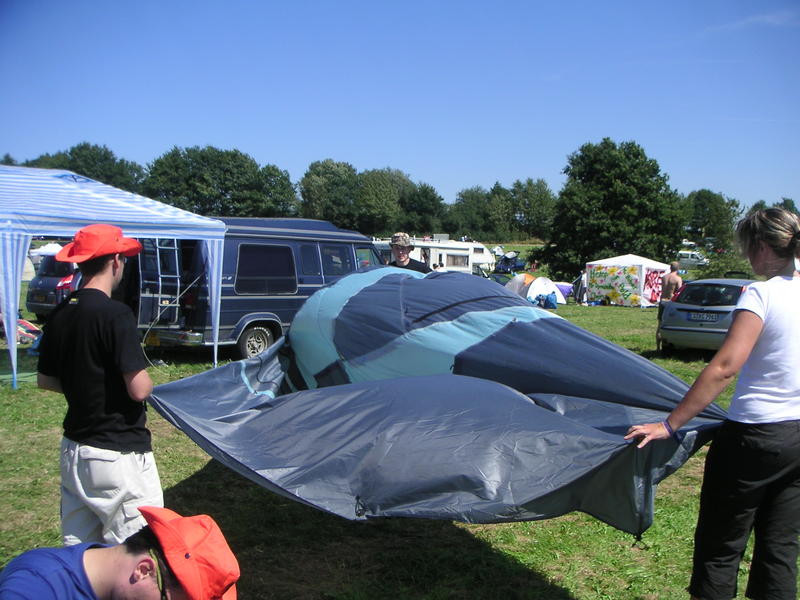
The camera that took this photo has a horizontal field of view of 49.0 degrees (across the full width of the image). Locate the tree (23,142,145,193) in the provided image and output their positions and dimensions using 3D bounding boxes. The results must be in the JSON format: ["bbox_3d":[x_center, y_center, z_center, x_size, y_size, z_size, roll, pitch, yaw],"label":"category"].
[{"bbox_3d":[-37.842,-12.973,105.000,14.000,11.700,10.500,1,2,0],"label":"tree"}]

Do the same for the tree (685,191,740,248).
[{"bbox_3d":[64.052,-17.320,180.000,11.000,11.070,11.000,1,2,0],"label":"tree"}]

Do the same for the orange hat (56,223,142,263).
[{"bbox_3d":[-1.232,-0.236,3.600,0.345,0.150,0.300,-7,7,-36],"label":"orange hat"}]

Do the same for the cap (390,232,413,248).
[{"bbox_3d":[0.019,-0.558,8.300,0.220,0.150,0.260,1,2,3],"label":"cap"}]

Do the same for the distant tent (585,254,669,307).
[{"bbox_3d":[11.264,-0.966,43.153,2.960,2.560,2.960,3,3,42],"label":"distant tent"}]

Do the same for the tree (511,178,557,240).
[{"bbox_3d":[20.522,-13.912,135.000,7.200,9.600,7.000,1,2,0],"label":"tree"}]

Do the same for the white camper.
[{"bbox_3d":[1.750,-1.619,46.400,6.300,3.000,2.250,0,2,-28],"label":"white camper"}]

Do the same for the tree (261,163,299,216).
[{"bbox_3d":[-14.819,-11.867,108.000,5.000,9.600,5.000,1,2,0],"label":"tree"}]

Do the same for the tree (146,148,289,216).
[{"bbox_3d":[-28.835,-16.343,138.000,22.000,15.560,16.000,1,2,0],"label":"tree"}]

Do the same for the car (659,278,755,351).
[{"bbox_3d":[6.700,0.240,17.900,1.720,1.430,4.150,3,3,32],"label":"car"}]

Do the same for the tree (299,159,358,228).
[{"bbox_3d":[-12.213,-16.824,150.000,10.500,14.690,10.500,1,2,0],"label":"tree"}]

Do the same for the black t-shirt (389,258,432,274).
[{"bbox_3d":[0.070,-0.040,8.330,0.540,0.680,0.290,2,2,9],"label":"black t-shirt"}]

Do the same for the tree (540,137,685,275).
[{"bbox_3d":[16.060,-6.828,67.000,11.100,11.000,10.400,1,2,0],"label":"tree"}]

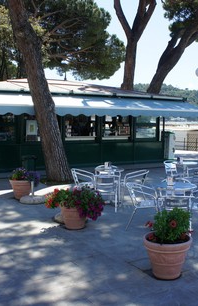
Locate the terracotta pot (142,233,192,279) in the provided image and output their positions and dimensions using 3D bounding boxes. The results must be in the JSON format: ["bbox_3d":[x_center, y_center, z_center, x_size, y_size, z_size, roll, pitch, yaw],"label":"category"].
[{"bbox_3d":[0.805,1.210,4.053,0.559,0.432,0.559,0,5,0],"label":"terracotta pot"}]

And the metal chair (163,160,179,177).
[{"bbox_3d":[1.958,0.610,8.940,0.540,0.740,0.570,-3,6,-28],"label":"metal chair"}]

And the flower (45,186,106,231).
[{"bbox_3d":[-0.404,0.921,5.865,1.011,0.678,0.809,0,5,0],"label":"flower"}]

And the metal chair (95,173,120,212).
[{"bbox_3d":[0.167,0.773,7.047,0.540,0.740,0.570,1,5,7],"label":"metal chair"}]

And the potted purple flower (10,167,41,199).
[{"bbox_3d":[-1.713,0.675,7.993,0.670,0.750,0.600,0,5,0],"label":"potted purple flower"}]

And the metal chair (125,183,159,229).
[{"bbox_3d":[0.776,0.896,5.826,0.560,0.735,0.550,1,5,9],"label":"metal chair"}]

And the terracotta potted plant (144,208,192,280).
[{"bbox_3d":[0.805,1.038,4.037,0.559,0.778,0.559,0,5,0],"label":"terracotta potted plant"}]

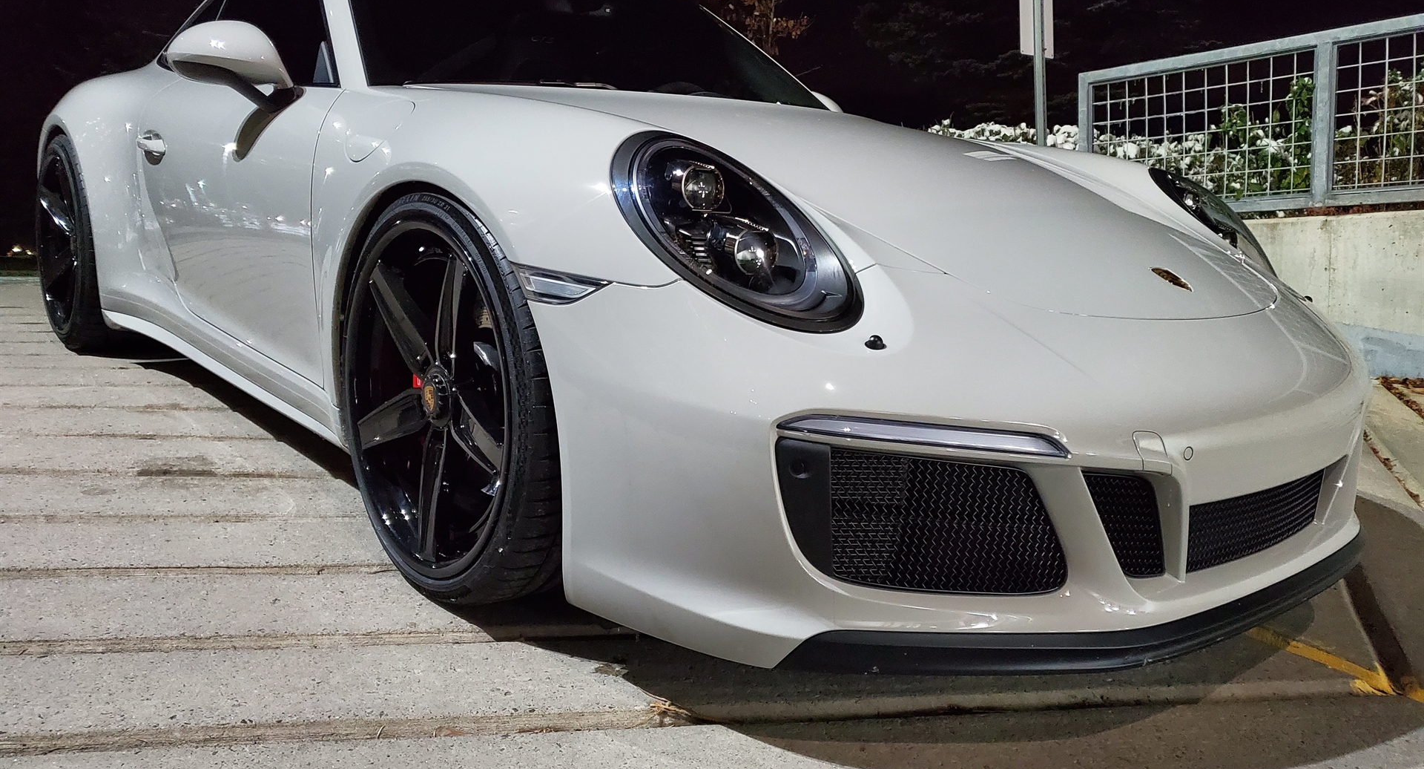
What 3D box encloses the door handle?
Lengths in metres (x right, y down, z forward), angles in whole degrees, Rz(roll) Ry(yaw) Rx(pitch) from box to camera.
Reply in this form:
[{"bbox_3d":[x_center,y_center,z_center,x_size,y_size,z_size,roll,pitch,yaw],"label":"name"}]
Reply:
[{"bbox_3d":[-1.417,-0.597,2.701,0.055,0.075,0.180,-7,16,-41],"label":"door handle"}]

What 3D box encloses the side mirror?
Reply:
[{"bbox_3d":[-0.938,-0.633,2.135,0.235,0.170,0.185,-7,16,-41],"label":"side mirror"}]

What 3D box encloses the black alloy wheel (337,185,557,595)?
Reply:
[{"bbox_3d":[-0.365,0.006,1.748,0.265,0.684,0.686,-7,16,-40],"label":"black alloy wheel"}]

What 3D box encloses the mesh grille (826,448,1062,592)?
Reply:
[{"bbox_3d":[0.295,0.160,1.319,0.330,0.175,0.065,0,12,-15],"label":"mesh grille"}]

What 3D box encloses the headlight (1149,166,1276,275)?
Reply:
[{"bbox_3d":[1.079,-0.333,2.285,0.250,0.225,0.345,-7,16,-41],"label":"headlight"}]

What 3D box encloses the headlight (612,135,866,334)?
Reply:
[{"bbox_3d":[0.032,-0.203,1.357,0.250,0.225,0.345,-7,16,-41],"label":"headlight"}]

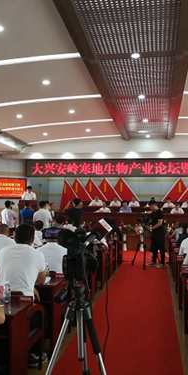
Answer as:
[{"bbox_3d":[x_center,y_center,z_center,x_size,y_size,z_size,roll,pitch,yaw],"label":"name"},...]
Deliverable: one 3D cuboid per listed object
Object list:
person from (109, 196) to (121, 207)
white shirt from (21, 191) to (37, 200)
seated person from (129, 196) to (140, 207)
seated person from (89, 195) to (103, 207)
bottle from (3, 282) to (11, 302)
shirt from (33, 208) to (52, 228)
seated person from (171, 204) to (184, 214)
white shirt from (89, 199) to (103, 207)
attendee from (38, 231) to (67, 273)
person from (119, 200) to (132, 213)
[{"bbox_3d":[0.920,0.996,17.500,0.520,1.200,0.650,0,-3,9],"label":"person"},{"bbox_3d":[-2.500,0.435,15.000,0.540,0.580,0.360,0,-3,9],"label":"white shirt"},{"bbox_3d":[1.700,1.008,16.414,0.480,1.210,0.700,0,-3,10],"label":"seated person"},{"bbox_3d":[0.090,0.992,17.600,0.520,1.220,0.650,0,-3,9],"label":"seated person"},{"bbox_3d":[-0.686,0.810,3.076,0.063,0.178,0.063,0,-3,10],"label":"bottle"},{"bbox_3d":[-1.530,0.930,11.700,0.520,0.660,0.340,0,-3,19],"label":"shirt"},{"bbox_3d":[3.102,1.168,14.445,0.520,1.160,0.700,0,-3,10],"label":"seated person"},{"bbox_3d":[0.090,0.832,17.600,0.530,0.530,0.360,0,-3,9],"label":"white shirt"},{"bbox_3d":[-0.456,1.112,4.585,0.470,1.250,0.750,0,-3,10],"label":"attendee"},{"bbox_3d":[1.209,1.115,14.764,0.500,1.230,0.700,0,-3,10],"label":"person"}]

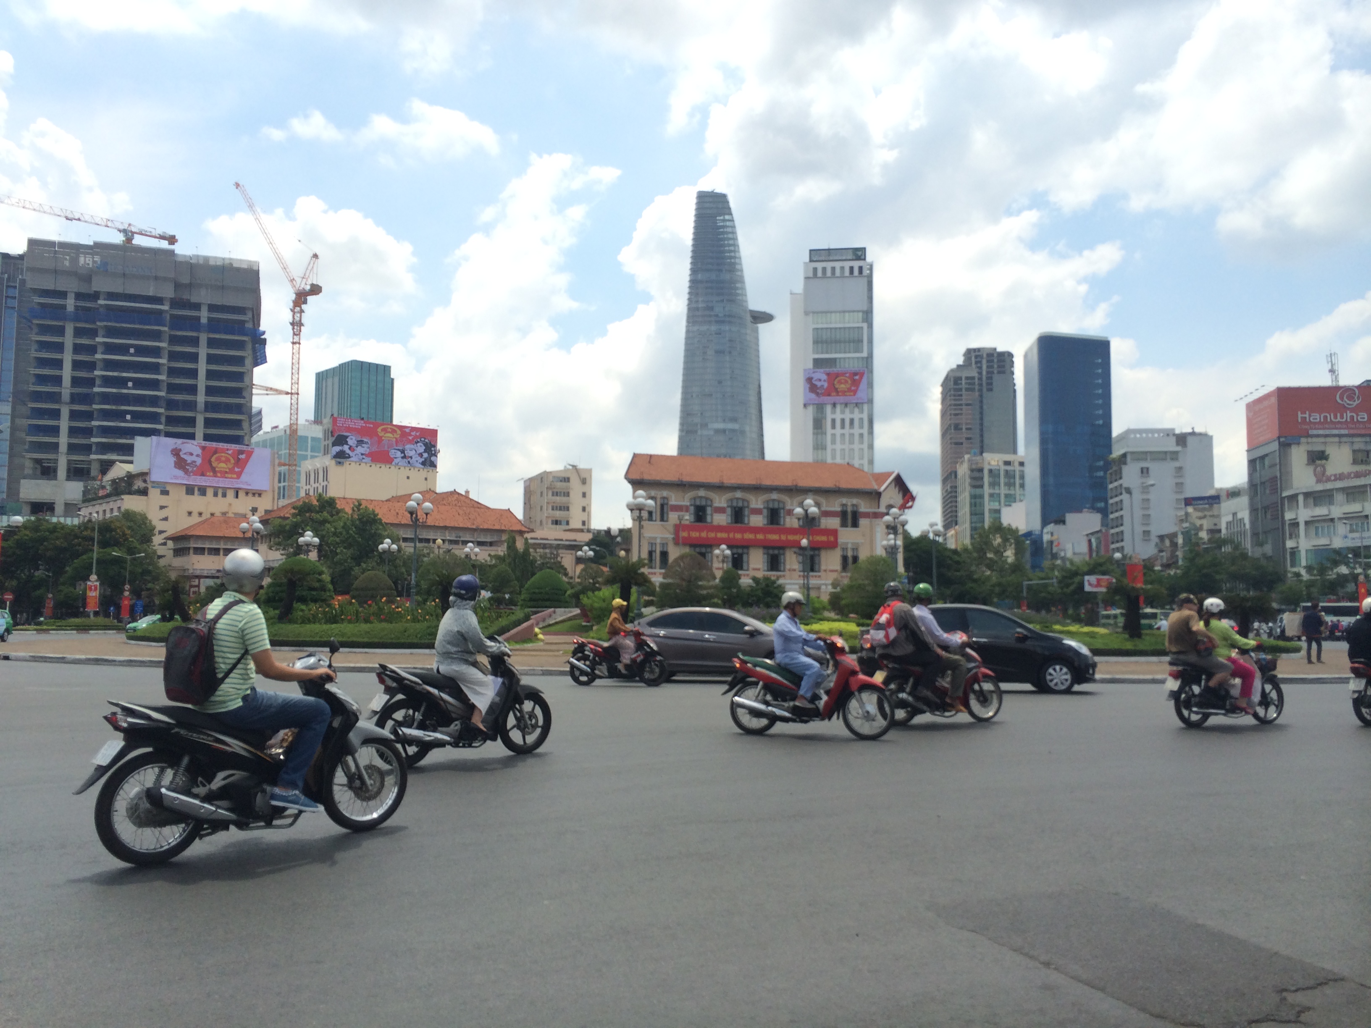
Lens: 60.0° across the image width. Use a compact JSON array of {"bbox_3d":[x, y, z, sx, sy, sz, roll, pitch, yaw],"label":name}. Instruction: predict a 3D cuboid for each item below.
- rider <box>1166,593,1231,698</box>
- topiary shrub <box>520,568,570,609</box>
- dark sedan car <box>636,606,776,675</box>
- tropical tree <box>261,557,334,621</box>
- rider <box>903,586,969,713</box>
[{"bbox_3d":[6.168,1.564,14.133,0.680,1.230,0.500,3,-6,-29],"label":"rider"},{"bbox_3d":[-5.787,3.114,49.000,2.100,1.800,2.100,0,-5,0],"label":"topiary shrub"},{"bbox_3d":[0.740,2.584,23.766,4.420,1.470,1.700,0,-5,1],"label":"dark sedan car"},{"bbox_3d":[-14.013,2.877,43.000,2.300,2.400,2.300,0,-5,0],"label":"tropical tree"},{"bbox_3d":[3.050,1.652,14.550,0.760,1.580,0.540,3,-6,-30],"label":"rider"}]

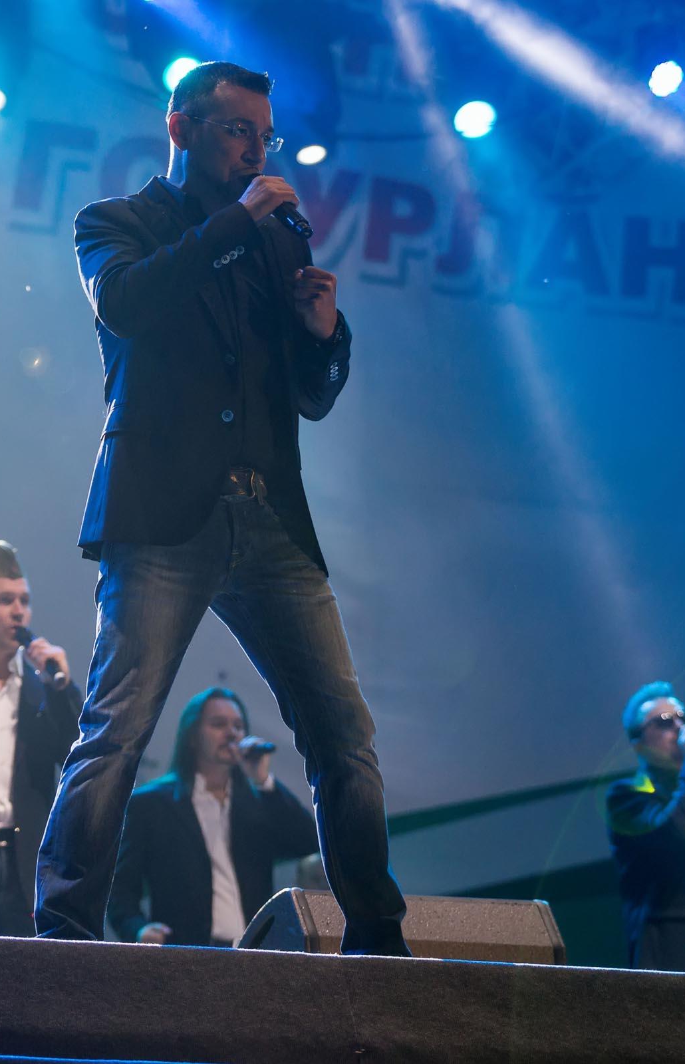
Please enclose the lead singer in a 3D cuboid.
[{"bbox_3d":[-0.223,-0.083,5.732,0.680,1.750,0.500,12,-22,-38],"label":"lead singer"}]

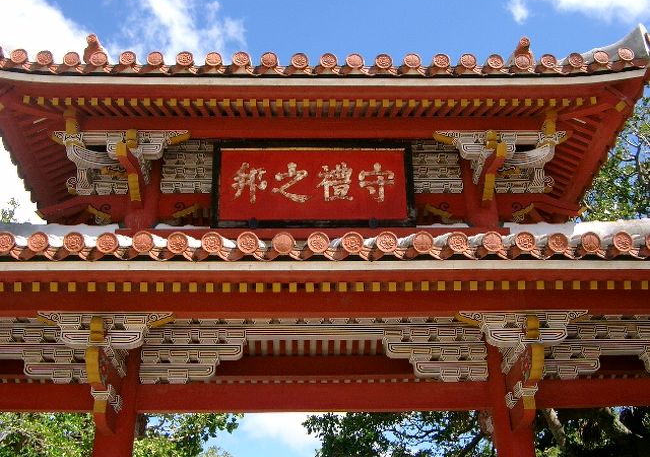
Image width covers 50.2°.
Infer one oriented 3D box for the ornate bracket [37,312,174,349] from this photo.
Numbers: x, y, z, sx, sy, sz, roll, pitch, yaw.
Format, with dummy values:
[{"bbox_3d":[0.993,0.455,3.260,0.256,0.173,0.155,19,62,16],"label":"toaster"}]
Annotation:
[{"bbox_3d":[-1.872,0.892,5.945,1.140,0.300,0.200,0,-30,-2],"label":"ornate bracket"}]

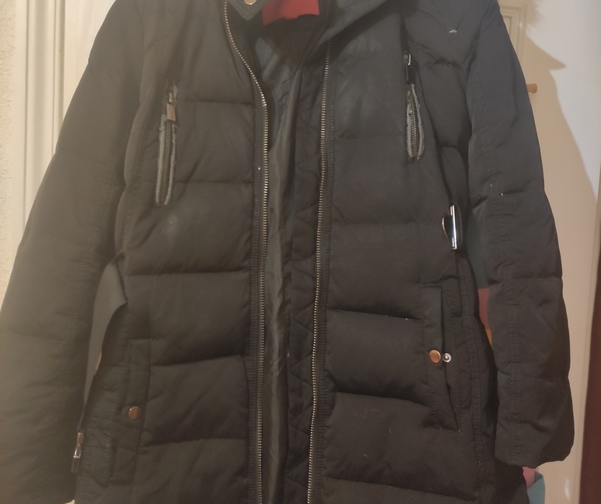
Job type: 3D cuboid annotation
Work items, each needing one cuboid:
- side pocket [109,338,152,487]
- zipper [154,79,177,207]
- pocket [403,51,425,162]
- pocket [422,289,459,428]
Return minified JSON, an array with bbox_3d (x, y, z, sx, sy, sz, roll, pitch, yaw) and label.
[{"bbox_3d":[-0.210,0.197,0.715,0.028,0.175,0.022,7,-3,12],"label":"side pocket"},{"bbox_3d":[-0.170,-0.138,0.735,0.023,0.158,0.018,4,-2,10],"label":"zipper"},{"bbox_3d":[0.147,-0.188,0.745,0.022,0.143,0.018,-3,-2,-9],"label":"pocket"},{"bbox_3d":[0.176,0.133,0.730,0.028,0.180,0.022,-6,-3,-10],"label":"pocket"}]

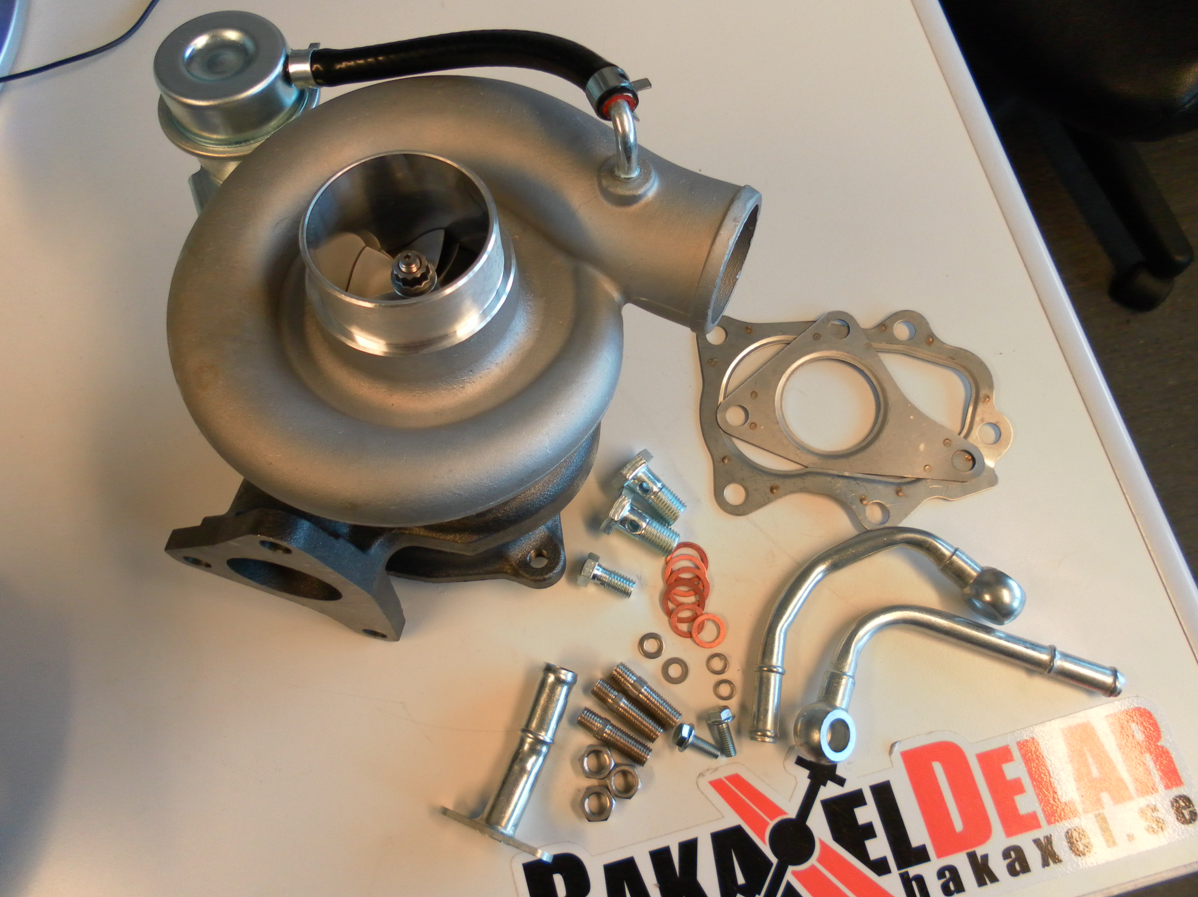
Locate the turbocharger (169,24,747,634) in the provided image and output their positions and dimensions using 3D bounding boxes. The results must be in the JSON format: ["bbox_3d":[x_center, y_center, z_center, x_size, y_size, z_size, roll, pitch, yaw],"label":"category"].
[{"bbox_3d":[-0.071,-0.042,0.391,0.245,0.185,0.220,9,73,4],"label":"turbocharger"}]

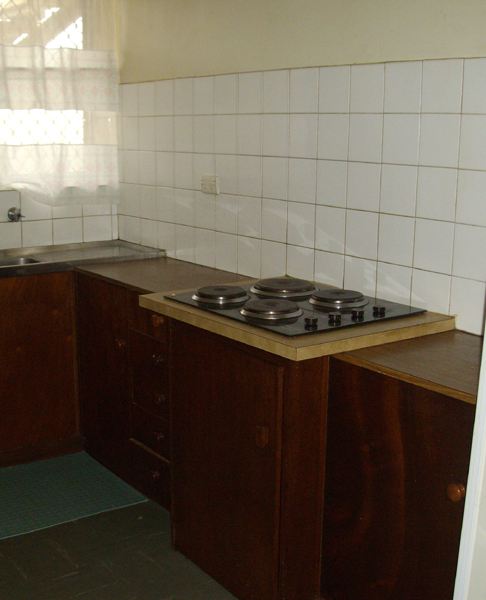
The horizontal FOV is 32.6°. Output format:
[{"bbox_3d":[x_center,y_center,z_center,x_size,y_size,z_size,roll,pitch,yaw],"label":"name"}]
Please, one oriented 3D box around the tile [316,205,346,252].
[{"bbox_3d":[0.290,-0.236,2.771,0.010,0.150,0.150,-8,14,-35],"label":"tile"}]

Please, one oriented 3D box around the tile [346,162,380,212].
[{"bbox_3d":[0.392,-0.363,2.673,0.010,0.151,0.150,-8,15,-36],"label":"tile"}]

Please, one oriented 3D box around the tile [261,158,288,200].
[{"bbox_3d":[0.116,-0.427,2.932,0.010,0.148,0.148,-8,14,-35],"label":"tile"}]

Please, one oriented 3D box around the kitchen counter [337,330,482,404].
[{"bbox_3d":[0.579,0.164,2.115,0.464,0.020,0.486,-8,15,-36],"label":"kitchen counter"}]

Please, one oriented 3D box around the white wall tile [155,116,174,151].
[{"bbox_3d":[-0.333,-0.719,3.597,0.010,0.151,0.150,-8,15,-36],"label":"white wall tile"}]

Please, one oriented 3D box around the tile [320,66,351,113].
[{"bbox_3d":[0.292,-0.663,2.635,0.010,0.148,0.148,-8,14,-35],"label":"tile"}]

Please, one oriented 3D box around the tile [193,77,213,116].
[{"bbox_3d":[-0.149,-0.817,3.327,0.010,0.151,0.150,-8,15,-36],"label":"tile"}]

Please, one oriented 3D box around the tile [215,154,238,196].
[{"bbox_3d":[-0.063,-0.500,3.312,0.010,0.152,0.152,-8,14,-35],"label":"tile"}]

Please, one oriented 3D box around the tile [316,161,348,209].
[{"bbox_3d":[0.292,-0.376,2.695,0.010,0.148,0.148,-8,14,-35],"label":"tile"}]

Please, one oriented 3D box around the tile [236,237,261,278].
[{"bbox_3d":[0.026,-0.169,3.252,0.010,0.152,0.152,-8,14,-35],"label":"tile"}]

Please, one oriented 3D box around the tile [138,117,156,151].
[{"bbox_3d":[-0.422,-0.743,3.708,0.008,0.151,0.151,-8,15,-36],"label":"tile"}]

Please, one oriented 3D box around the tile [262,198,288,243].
[{"bbox_3d":[0.115,-0.281,2.962,0.010,0.148,0.148,-8,14,-35],"label":"tile"}]

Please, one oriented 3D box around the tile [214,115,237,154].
[{"bbox_3d":[-0.060,-0.642,3.239,0.010,0.151,0.150,-8,15,-36],"label":"tile"}]

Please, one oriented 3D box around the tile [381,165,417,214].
[{"bbox_3d":[0.478,-0.336,2.539,0.008,0.151,0.151,-8,15,-36],"label":"tile"}]

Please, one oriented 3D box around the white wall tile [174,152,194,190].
[{"bbox_3d":[-0.242,-0.540,3.503,0.010,0.151,0.150,-8,15,-36],"label":"white wall tile"}]

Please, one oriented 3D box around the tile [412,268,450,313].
[{"bbox_3d":[0.570,-0.019,2.496,0.010,0.133,0.150,-8,15,-36],"label":"tile"}]

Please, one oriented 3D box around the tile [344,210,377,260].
[{"bbox_3d":[0.380,-0.210,2.652,0.010,0.150,0.150,-8,14,-35],"label":"tile"}]

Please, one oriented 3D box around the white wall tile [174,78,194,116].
[{"bbox_3d":[-0.240,-0.839,3.437,0.008,0.151,0.151,-8,15,-36],"label":"white wall tile"}]

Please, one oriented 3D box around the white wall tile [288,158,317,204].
[{"bbox_3d":[0.208,-0.415,2.898,0.008,0.151,0.151,-8,15,-36],"label":"white wall tile"}]

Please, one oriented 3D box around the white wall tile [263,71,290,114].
[{"bbox_3d":[0.123,-0.747,3.002,0.010,0.152,0.152,-8,14,-35],"label":"white wall tile"}]

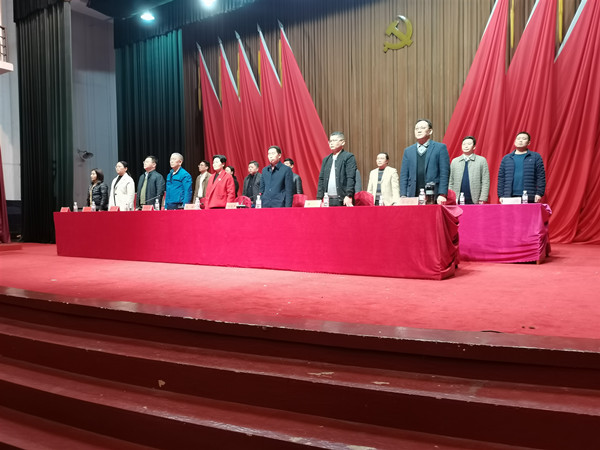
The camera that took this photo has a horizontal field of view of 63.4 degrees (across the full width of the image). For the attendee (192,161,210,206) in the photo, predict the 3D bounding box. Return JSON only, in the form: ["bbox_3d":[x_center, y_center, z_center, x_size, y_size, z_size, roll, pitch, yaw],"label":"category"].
[{"bbox_3d":[-1.951,-0.436,10.065,0.490,1.777,0.310,0,2,32],"label":"attendee"}]

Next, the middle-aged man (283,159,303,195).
[{"bbox_3d":[-0.144,-0.402,9.019,0.480,1.670,0.310,0,2,31],"label":"middle-aged man"}]

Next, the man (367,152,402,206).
[{"bbox_3d":[1.389,-0.359,7.973,0.540,1.648,0.330,0,2,32],"label":"man"}]

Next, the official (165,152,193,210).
[{"bbox_3d":[-2.020,-0.355,8.155,0.490,1.700,0.310,0,2,31],"label":"official"}]

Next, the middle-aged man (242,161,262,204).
[{"bbox_3d":[-0.864,-0.384,9.386,0.510,1.682,0.320,0,2,32],"label":"middle-aged man"}]

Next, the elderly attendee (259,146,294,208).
[{"bbox_3d":[-0.321,-0.296,6.925,0.510,1.641,0.320,0,2,32],"label":"elderly attendee"}]

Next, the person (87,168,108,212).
[{"bbox_3d":[-3.757,-0.271,9.082,0.450,1.567,0.300,0,2,32],"label":"person"}]

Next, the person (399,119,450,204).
[{"bbox_3d":[1.532,-0.387,5.924,0.530,1.810,0.330,0,2,31],"label":"person"}]

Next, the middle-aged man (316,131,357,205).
[{"bbox_3d":[0.507,-0.344,6.403,0.560,1.744,0.350,0,2,32],"label":"middle-aged man"}]

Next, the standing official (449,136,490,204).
[{"bbox_3d":[2.563,-0.439,7.328,0.530,1.780,0.330,0,2,31],"label":"standing official"}]

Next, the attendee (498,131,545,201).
[{"bbox_3d":[3.155,-0.419,6.863,0.610,1.782,0.350,0,2,32],"label":"attendee"}]

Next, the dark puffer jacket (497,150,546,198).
[{"bbox_3d":[3.174,-0.731,6.953,0.660,0.700,0.340,0,2,31],"label":"dark puffer jacket"}]

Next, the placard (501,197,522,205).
[{"bbox_3d":[2.752,-0.315,6.315,0.250,0.090,0.070,0,2,31],"label":"placard"}]

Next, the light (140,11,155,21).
[{"bbox_3d":[-3.694,-5.075,11.757,0.280,0.220,0.260,0,2,31],"label":"light"}]

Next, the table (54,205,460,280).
[{"bbox_3d":[-1.125,0.150,6.939,6.650,0.760,0.820,0,2,31],"label":"table"}]

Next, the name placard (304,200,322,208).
[{"bbox_3d":[0.167,-0.247,5.782,0.210,0.090,0.085,0,2,32],"label":"name placard"}]

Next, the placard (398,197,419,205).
[{"bbox_3d":[1.168,-0.245,5.154,0.210,0.090,0.085,0,2,32],"label":"placard"}]

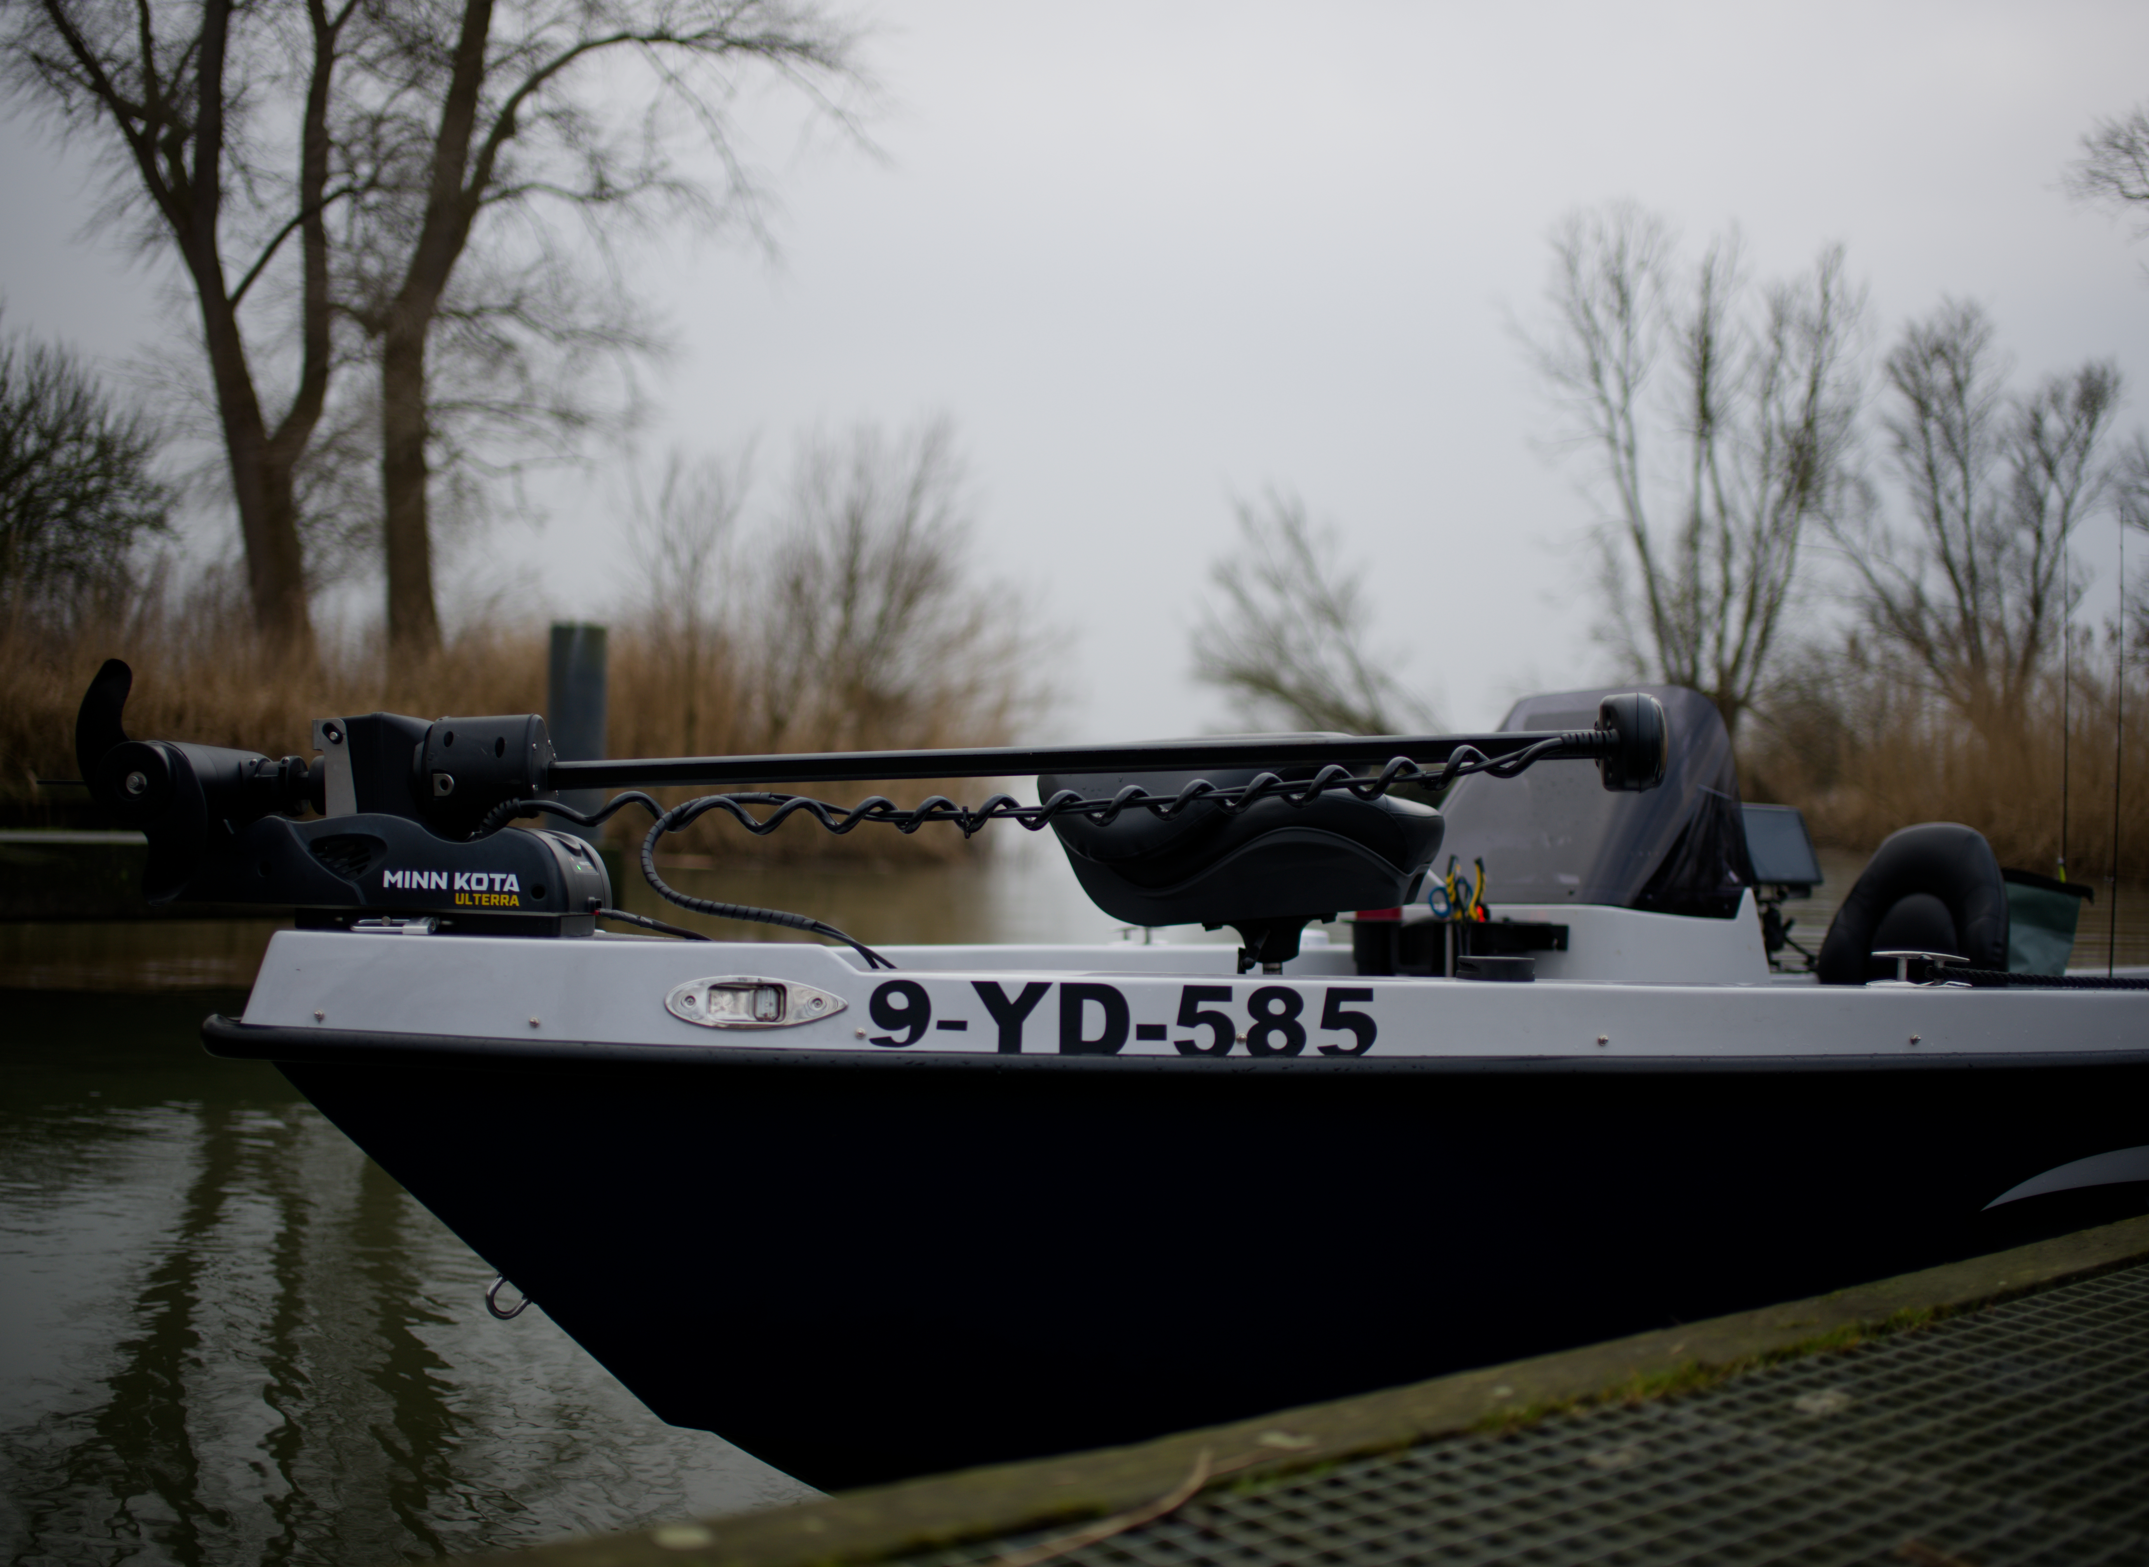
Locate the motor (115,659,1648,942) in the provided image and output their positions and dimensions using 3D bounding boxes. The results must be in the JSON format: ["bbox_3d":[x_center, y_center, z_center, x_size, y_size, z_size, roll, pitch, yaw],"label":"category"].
[{"bbox_3d":[-0.220,0.025,2.670,1.850,0.320,0.380,0,0,-2],"label":"motor"}]

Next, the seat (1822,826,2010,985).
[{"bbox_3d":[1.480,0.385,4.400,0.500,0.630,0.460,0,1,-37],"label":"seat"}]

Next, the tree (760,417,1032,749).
[{"bbox_3d":[-2.363,-2.159,30.000,3.422,5.232,3.422,0,0,0],"label":"tree"}]

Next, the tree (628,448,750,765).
[{"bbox_3d":[-5.063,-2.026,30.000,1.518,4.967,1.518,0,0,0],"label":"tree"}]

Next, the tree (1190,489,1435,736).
[{"bbox_3d":[4.259,-2.392,40.000,4.252,5.570,4.252,0,0,0],"label":"tree"}]

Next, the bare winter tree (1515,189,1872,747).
[{"bbox_3d":[8.977,-3.973,33.000,4.637,8.821,4.637,0,0,0],"label":"bare winter tree"}]

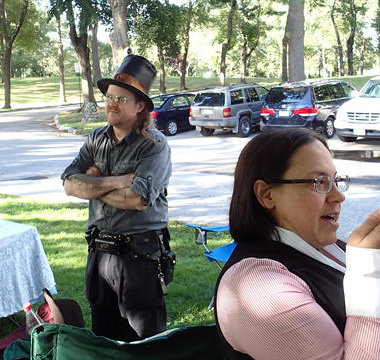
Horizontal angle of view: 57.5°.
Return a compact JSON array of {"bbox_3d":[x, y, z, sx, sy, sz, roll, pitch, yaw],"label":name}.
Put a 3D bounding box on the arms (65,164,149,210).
[{"bbox_3d":[-0.397,0.033,1.620,0.400,0.180,0.220,7,13,29],"label":"arms"}]

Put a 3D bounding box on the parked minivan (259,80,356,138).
[{"bbox_3d":[4.650,-2.600,12.500,1.960,1.760,5.050,10,19,40],"label":"parked minivan"}]

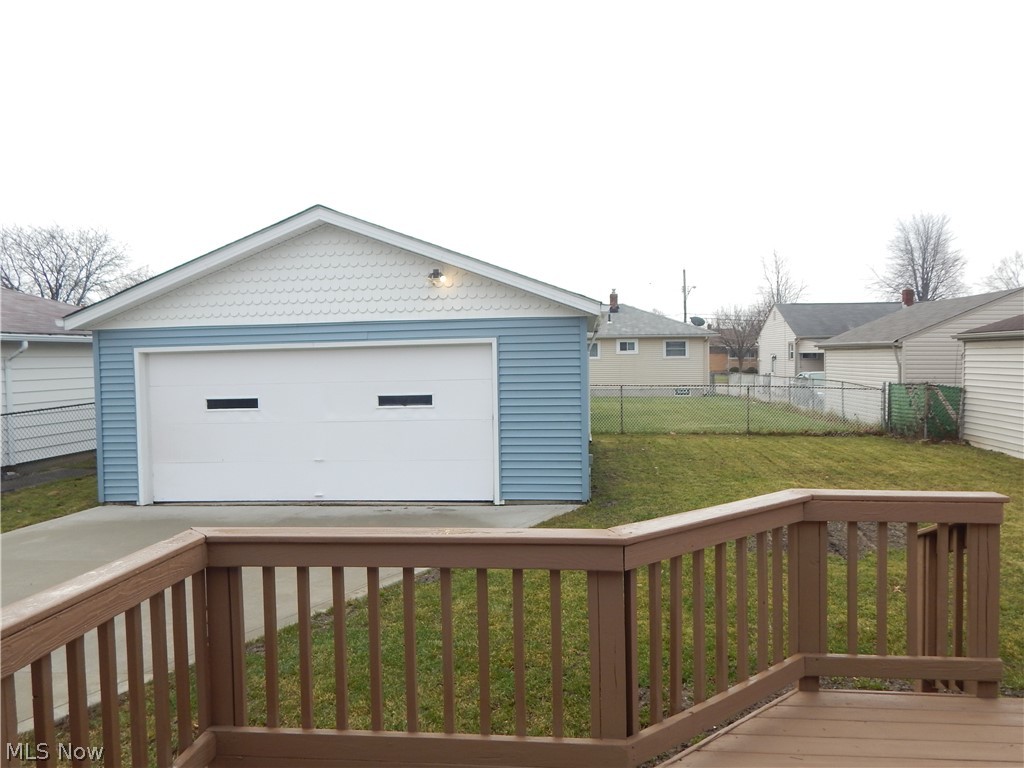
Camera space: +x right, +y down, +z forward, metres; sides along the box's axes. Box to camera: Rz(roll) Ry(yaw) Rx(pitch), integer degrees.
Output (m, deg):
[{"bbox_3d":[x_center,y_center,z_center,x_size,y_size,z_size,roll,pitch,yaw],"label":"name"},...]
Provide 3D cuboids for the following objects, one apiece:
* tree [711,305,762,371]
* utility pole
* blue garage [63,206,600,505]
[{"bbox_3d":[20.215,-3.882,66.000,4.900,6.300,4.700,-1,2,6],"label":"tree"},{"bbox_3d":[16.391,-5.594,68.116,1.200,9.800,0.400,-1,2,6],"label":"utility pole"},{"bbox_3d":[-2.124,-0.430,12.610,7.200,3.890,6.350,-1,2,6],"label":"blue garage"}]

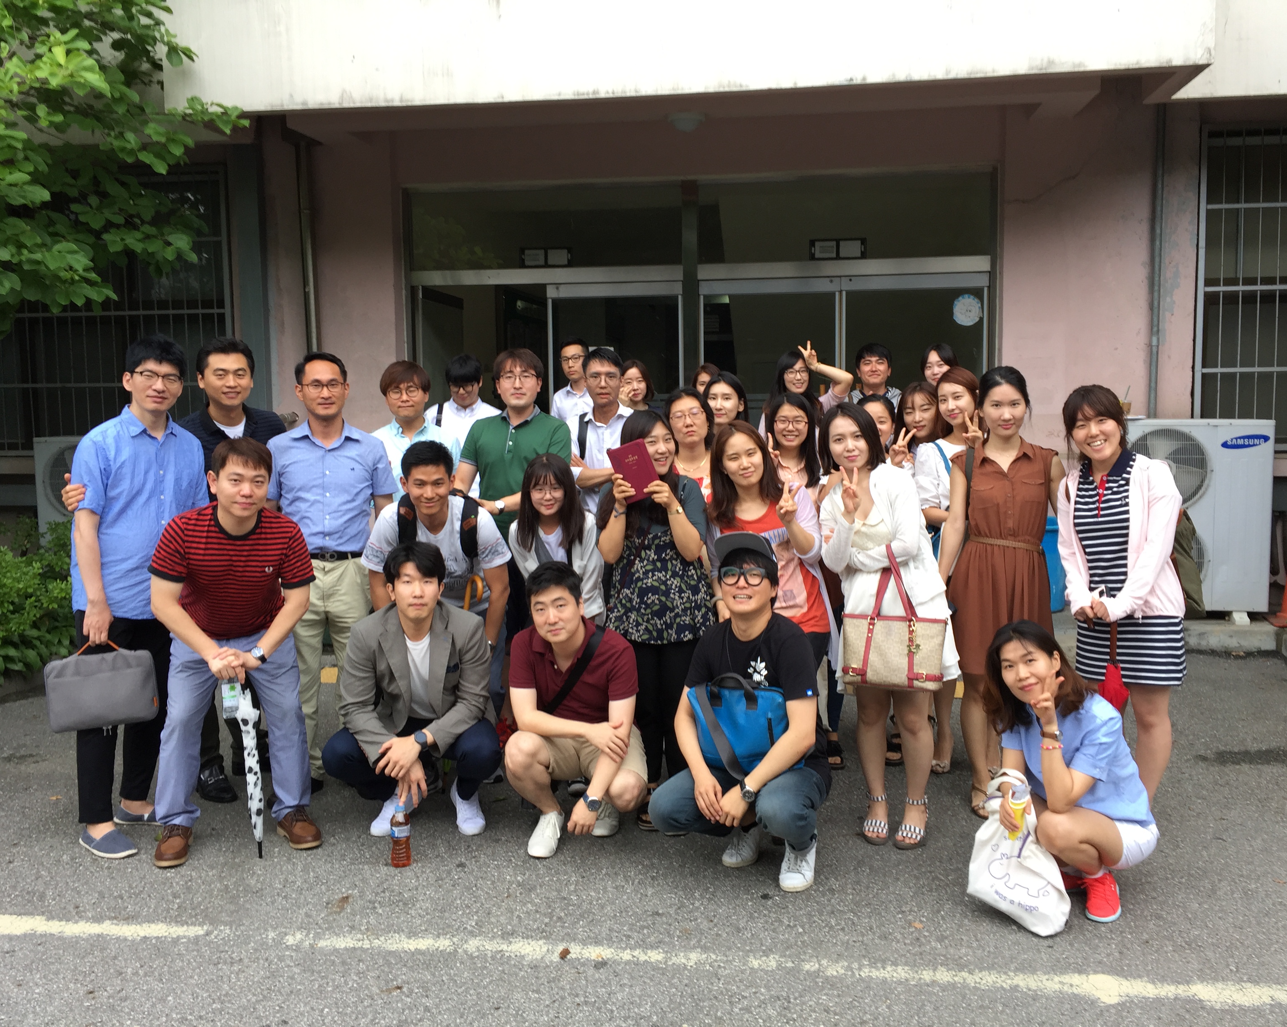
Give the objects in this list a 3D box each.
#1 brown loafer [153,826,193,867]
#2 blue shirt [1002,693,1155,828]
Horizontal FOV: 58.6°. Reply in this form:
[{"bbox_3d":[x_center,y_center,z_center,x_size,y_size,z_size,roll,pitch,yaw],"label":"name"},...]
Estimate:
[{"bbox_3d":[-1.605,1.108,3.943,0.112,0.115,0.290,-2,5,-13],"label":"brown loafer"},{"bbox_3d":[1.315,0.750,3.460,0.410,0.440,0.400,3,6,40],"label":"blue shirt"}]

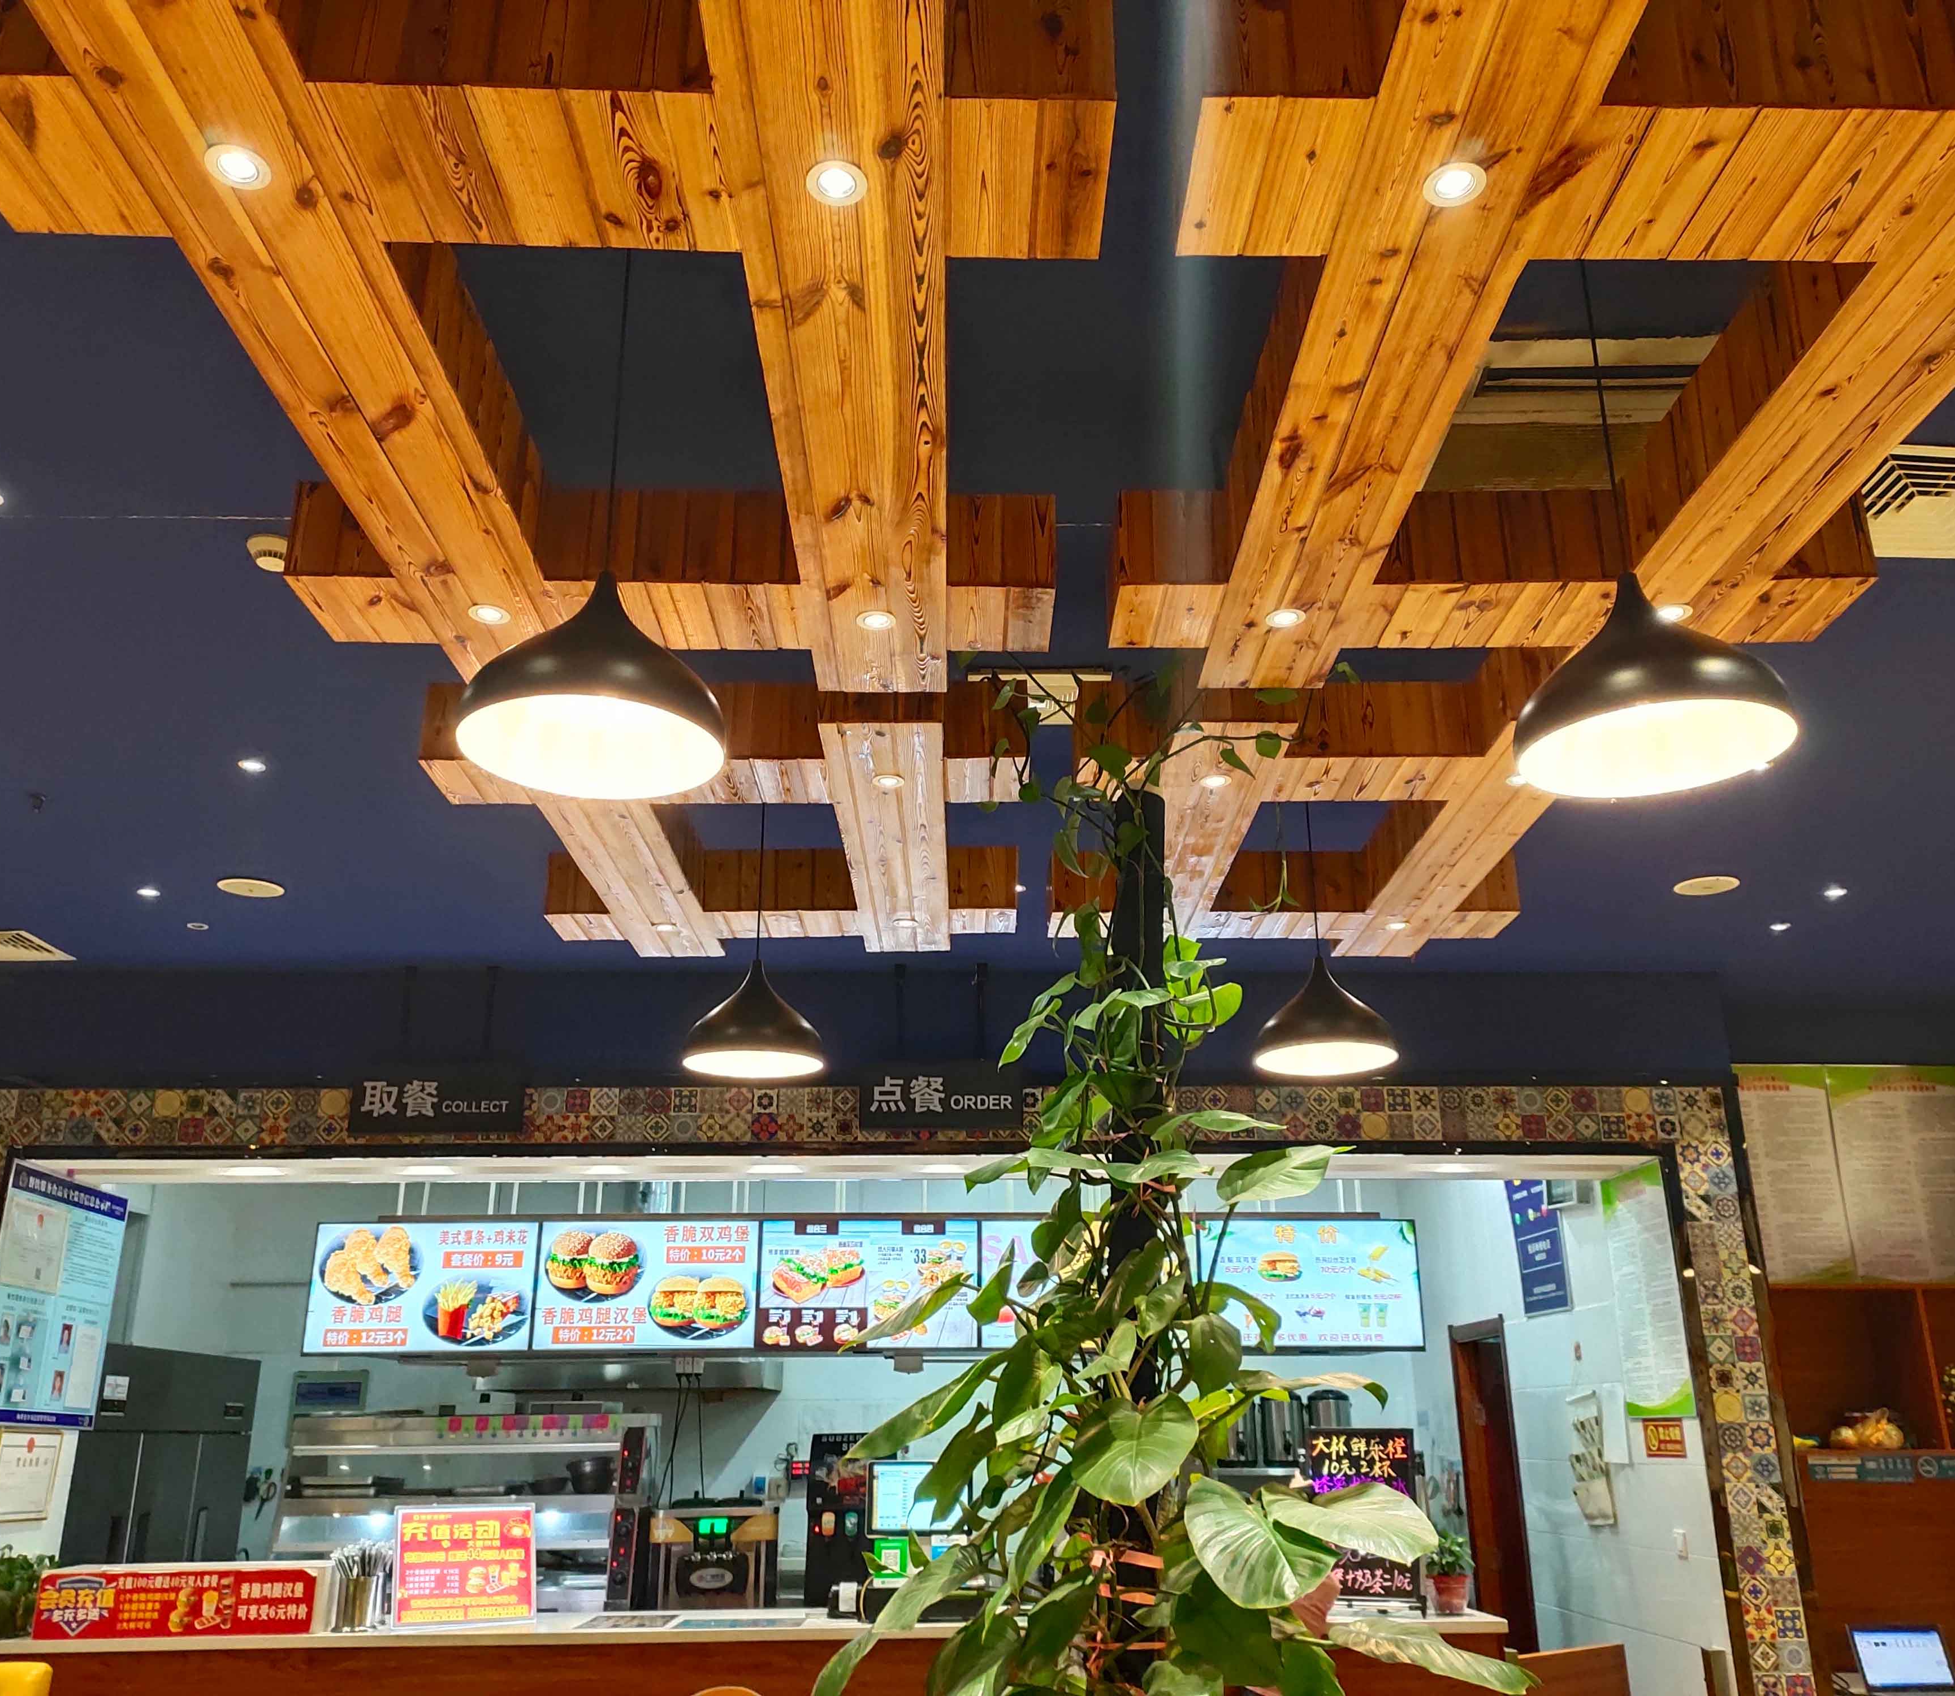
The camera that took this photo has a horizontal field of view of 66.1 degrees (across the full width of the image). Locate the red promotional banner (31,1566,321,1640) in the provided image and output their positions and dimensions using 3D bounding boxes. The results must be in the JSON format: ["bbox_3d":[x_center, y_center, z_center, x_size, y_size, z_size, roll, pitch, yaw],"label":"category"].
[{"bbox_3d":[-2.583,2.443,4.863,0.850,0.200,0.030,3,-21,-7],"label":"red promotional banner"}]

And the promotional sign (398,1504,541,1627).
[{"bbox_3d":[-1.714,2.397,5.015,0.470,0.370,0.040,3,-21,-9],"label":"promotional sign"}]

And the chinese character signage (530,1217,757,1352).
[{"bbox_3d":[-1.427,1.898,6.495,0.966,0.560,0.060,0,-20,0],"label":"chinese character signage"}]

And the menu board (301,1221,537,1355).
[{"bbox_3d":[-2.386,1.886,6.450,0.965,0.555,0.055,0,-15,-1],"label":"menu board"}]

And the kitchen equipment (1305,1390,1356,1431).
[{"bbox_3d":[1.940,3.199,8.270,0.260,0.390,0.270,0,-20,0],"label":"kitchen equipment"}]

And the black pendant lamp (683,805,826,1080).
[{"bbox_3d":[-0.556,0.160,3.873,0.355,0.815,0.355,0,-21,-1],"label":"black pendant lamp"}]

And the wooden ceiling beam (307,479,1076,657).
[{"bbox_3d":[-0.553,-0.531,2.877,1.383,0.198,0.251,1,-20,-2],"label":"wooden ceiling beam"}]

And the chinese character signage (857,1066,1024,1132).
[{"bbox_3d":[-0.136,0.917,5.594,0.605,0.255,0.050,0,-21,-1],"label":"chinese character signage"}]

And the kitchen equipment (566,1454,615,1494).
[{"bbox_3d":[-1.689,2.738,6.580,0.210,0.155,0.210,0,-21,-1],"label":"kitchen equipment"}]

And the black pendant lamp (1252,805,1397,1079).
[{"bbox_3d":[0.927,0.211,4.091,0.370,0.745,0.370,0,-20,0],"label":"black pendant lamp"}]

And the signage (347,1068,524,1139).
[{"bbox_3d":[-1.966,0.920,5.456,0.645,0.255,0.040,1,-20,-2],"label":"signage"}]

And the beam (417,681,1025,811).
[{"bbox_3d":[-0.593,-0.250,3.658,1.420,0.205,0.260,0,-21,-1],"label":"beam"}]

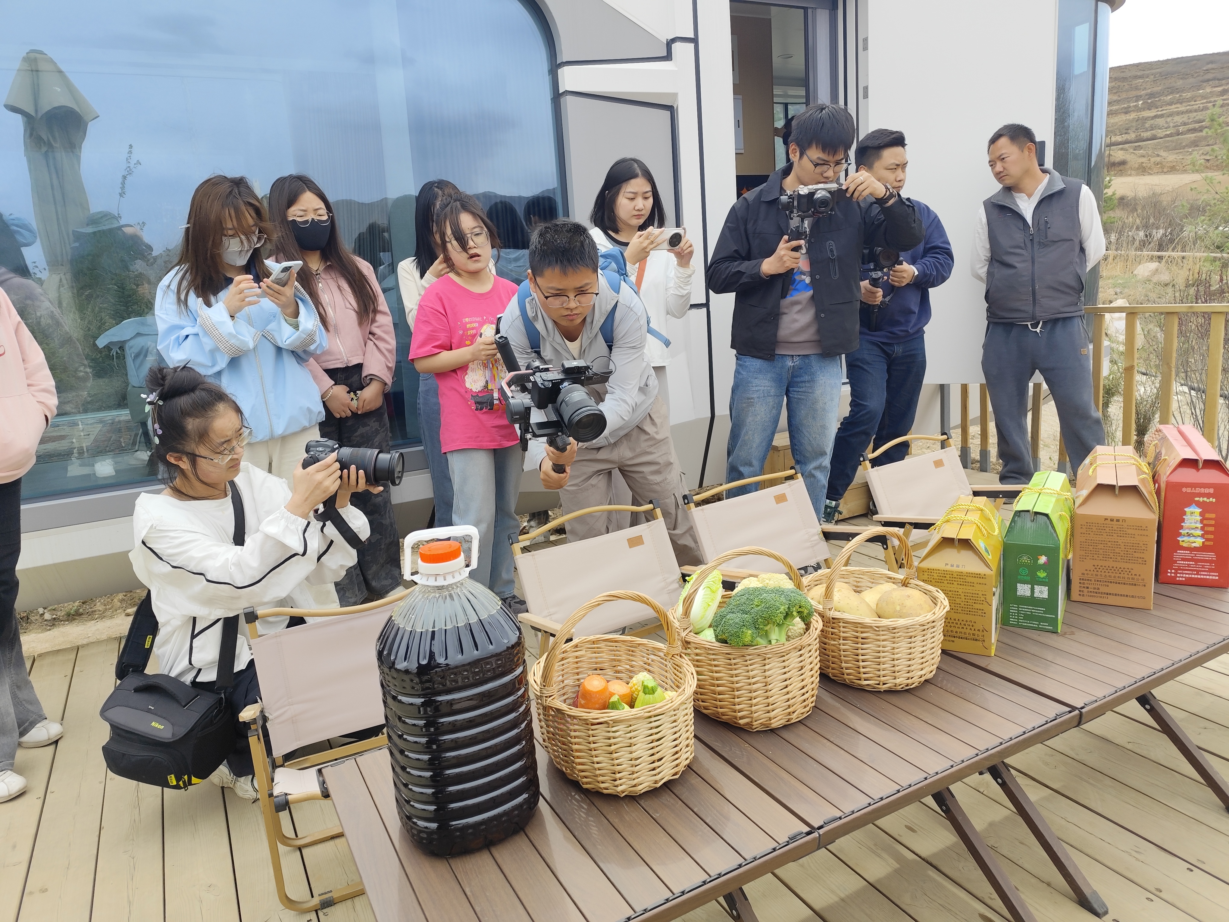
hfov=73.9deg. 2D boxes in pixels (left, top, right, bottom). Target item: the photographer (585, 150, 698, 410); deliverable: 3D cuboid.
[{"bbox_3d":[0.157,-0.387,3.339,0.500,1.630,0.420,-8,13,-18],"label":"photographer"}]

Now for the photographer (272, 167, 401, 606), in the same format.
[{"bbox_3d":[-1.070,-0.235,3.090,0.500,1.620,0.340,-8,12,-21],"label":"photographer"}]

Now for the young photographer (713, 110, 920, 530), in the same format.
[{"bbox_3d":[0.695,-0.421,3.100,0.780,1.720,0.500,-4,12,3],"label":"young photographer"}]

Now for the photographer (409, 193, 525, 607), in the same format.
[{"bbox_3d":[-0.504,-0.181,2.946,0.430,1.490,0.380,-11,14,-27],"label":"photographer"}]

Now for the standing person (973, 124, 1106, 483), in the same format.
[{"bbox_3d":[2.004,-0.682,3.829,0.640,1.730,0.380,3,14,29],"label":"standing person"}]

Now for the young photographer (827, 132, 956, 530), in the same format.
[{"bbox_3d":[1.240,-0.590,3.760,0.580,1.760,0.480,-7,11,-14],"label":"young photographer"}]

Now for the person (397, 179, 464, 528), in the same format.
[{"bbox_3d":[-0.657,-0.330,3.430,0.450,1.620,0.360,-12,14,-36],"label":"person"}]

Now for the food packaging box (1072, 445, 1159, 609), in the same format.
[{"bbox_3d":[1.116,0.134,1.828,0.152,0.265,0.350,3,14,30],"label":"food packaging box"}]

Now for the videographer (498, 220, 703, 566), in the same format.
[{"bbox_3d":[-0.030,-0.114,2.780,0.720,1.380,0.850,-2,11,9],"label":"videographer"}]

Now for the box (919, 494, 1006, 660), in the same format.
[{"bbox_3d":[0.698,0.217,1.636,0.130,0.220,0.310,2,12,28],"label":"box"}]

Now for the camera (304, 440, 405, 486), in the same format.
[{"bbox_3d":[-0.625,0.003,1.950,0.230,0.100,0.130,12,13,5],"label":"camera"}]

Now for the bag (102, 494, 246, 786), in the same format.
[{"bbox_3d":[-0.979,0.391,1.820,0.290,0.620,0.280,1,13,21],"label":"bag"}]

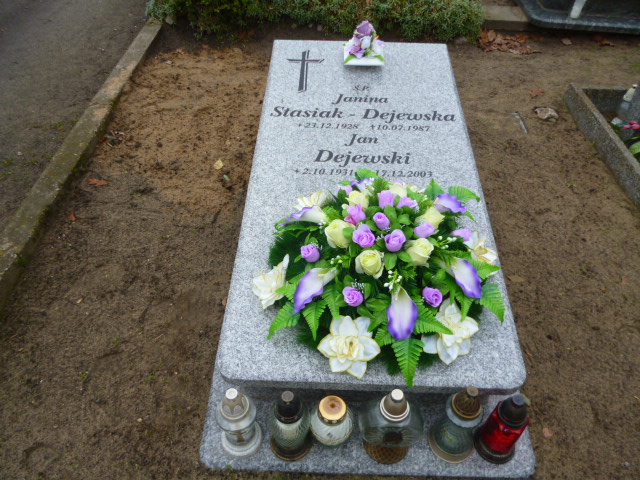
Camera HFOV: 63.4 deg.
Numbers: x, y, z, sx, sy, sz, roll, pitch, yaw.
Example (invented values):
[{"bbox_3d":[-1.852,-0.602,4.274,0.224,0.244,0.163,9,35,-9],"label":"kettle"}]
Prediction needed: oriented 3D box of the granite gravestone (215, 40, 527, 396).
[{"bbox_3d":[0.159,-0.266,1.879,0.800,0.045,1.696,2,49,1],"label":"granite gravestone"}]

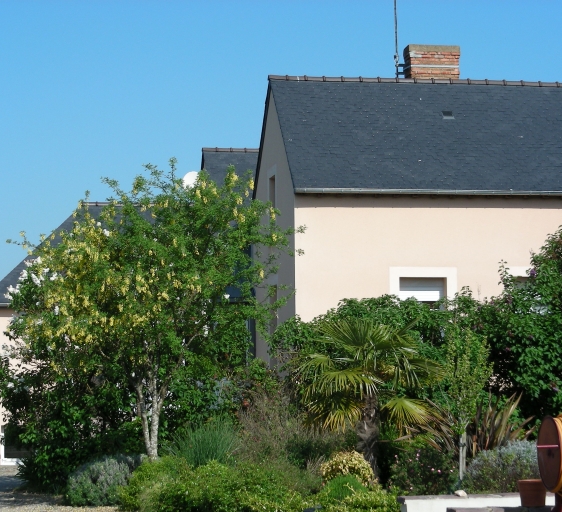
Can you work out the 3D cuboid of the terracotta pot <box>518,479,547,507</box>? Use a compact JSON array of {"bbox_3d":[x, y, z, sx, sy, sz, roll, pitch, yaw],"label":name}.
[{"bbox_3d":[2.361,2.222,16.100,0.263,0.260,0.263,-1,-4,0],"label":"terracotta pot"}]

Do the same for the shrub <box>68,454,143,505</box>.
[{"bbox_3d":[-2.573,3.266,25.000,1.120,0.800,1.000,-1,-4,0],"label":"shrub"}]

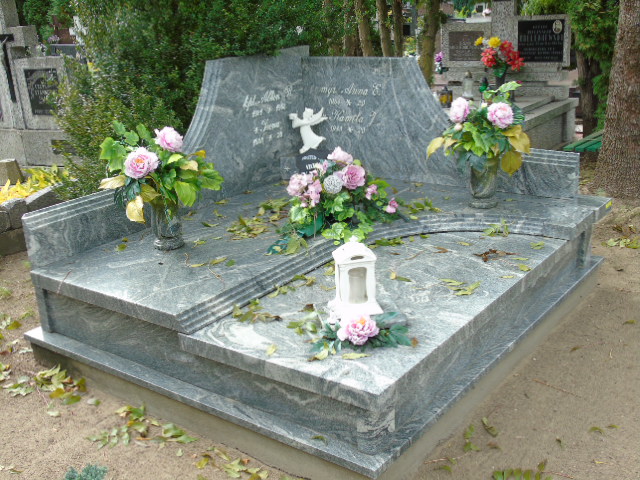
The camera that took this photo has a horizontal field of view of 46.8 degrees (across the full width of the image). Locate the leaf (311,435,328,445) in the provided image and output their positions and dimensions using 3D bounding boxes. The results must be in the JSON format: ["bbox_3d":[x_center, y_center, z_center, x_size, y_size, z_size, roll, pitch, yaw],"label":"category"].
[{"bbox_3d":[-0.001,0.629,2.325,0.060,0.018,0.035,6,20,25],"label":"leaf"}]

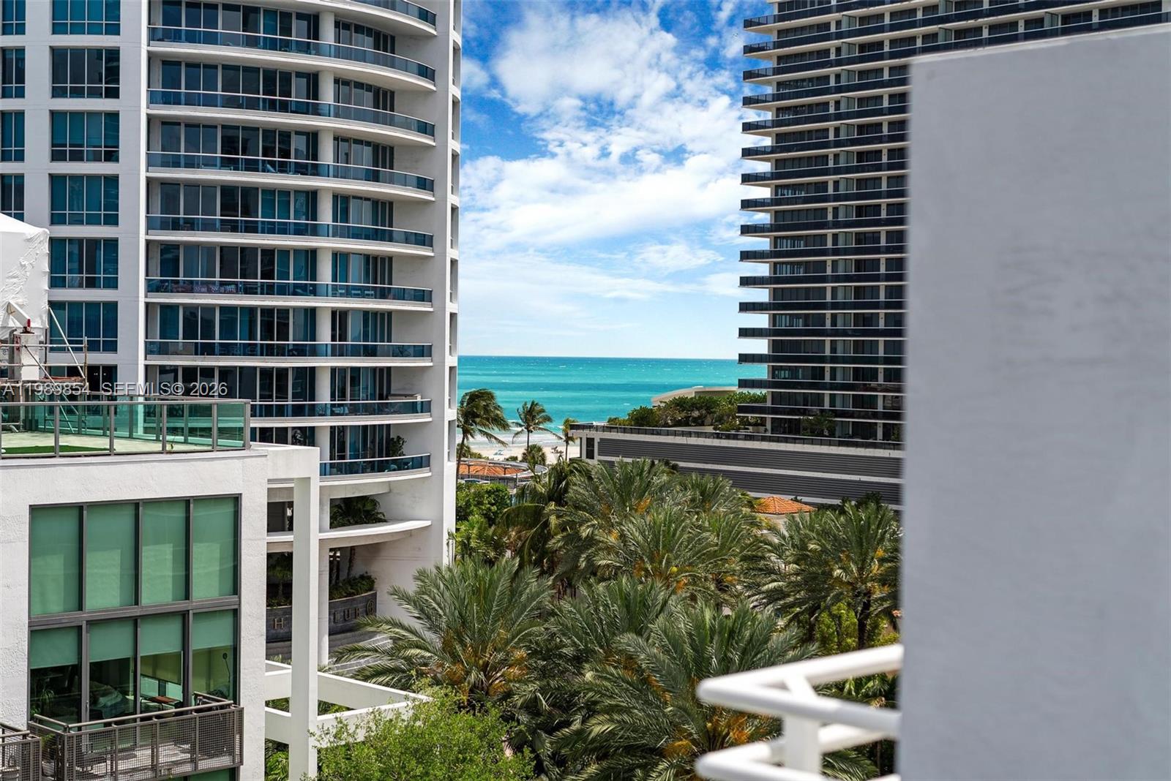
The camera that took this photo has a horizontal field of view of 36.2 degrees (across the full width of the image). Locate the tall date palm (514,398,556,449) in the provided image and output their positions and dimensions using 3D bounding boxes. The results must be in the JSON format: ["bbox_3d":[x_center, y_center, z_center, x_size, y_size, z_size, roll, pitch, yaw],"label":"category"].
[{"bbox_3d":[-6.876,5.264,245.082,6.000,7.900,6.000,1,1,0],"label":"tall date palm"}]

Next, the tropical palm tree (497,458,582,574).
[{"bbox_3d":[-2.759,8.175,107.085,5.400,8.200,5.400,1,1,0],"label":"tropical palm tree"}]

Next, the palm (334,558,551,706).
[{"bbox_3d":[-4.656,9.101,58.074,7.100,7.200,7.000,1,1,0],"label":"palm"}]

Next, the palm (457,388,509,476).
[{"bbox_3d":[-11.484,5.355,190.116,6.400,11.200,6.400,1,1,0],"label":"palm"}]

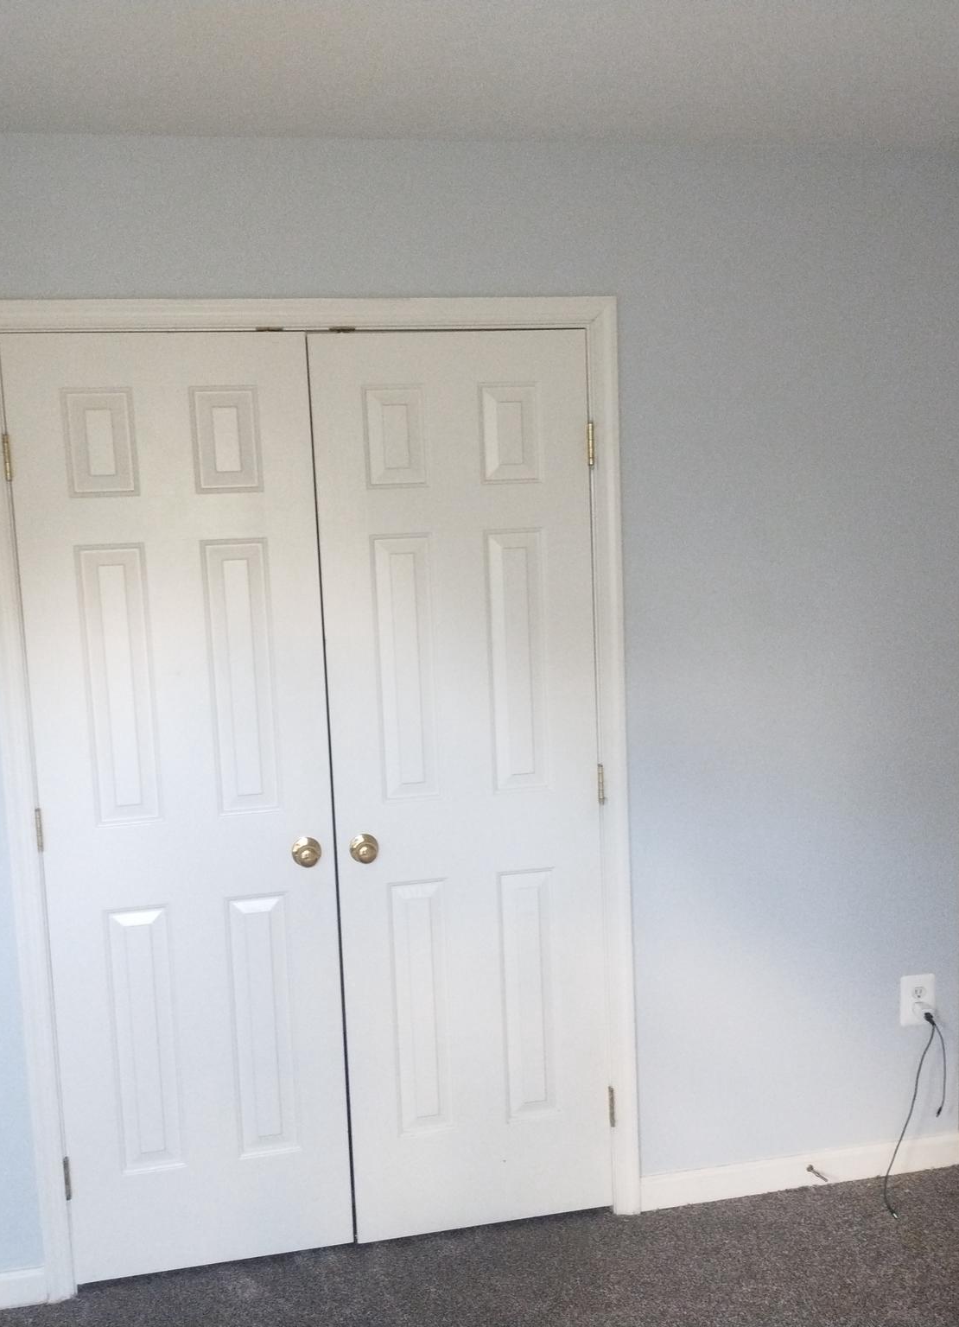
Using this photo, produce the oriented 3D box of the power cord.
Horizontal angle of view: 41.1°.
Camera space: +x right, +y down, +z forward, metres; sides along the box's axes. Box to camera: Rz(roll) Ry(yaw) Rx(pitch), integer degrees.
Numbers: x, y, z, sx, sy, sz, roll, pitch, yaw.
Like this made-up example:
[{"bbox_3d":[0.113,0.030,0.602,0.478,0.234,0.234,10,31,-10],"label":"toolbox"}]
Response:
[{"bbox_3d":[1.043,1.069,3.038,0.200,0.420,0.155,-4,8,-11],"label":"power cord"}]

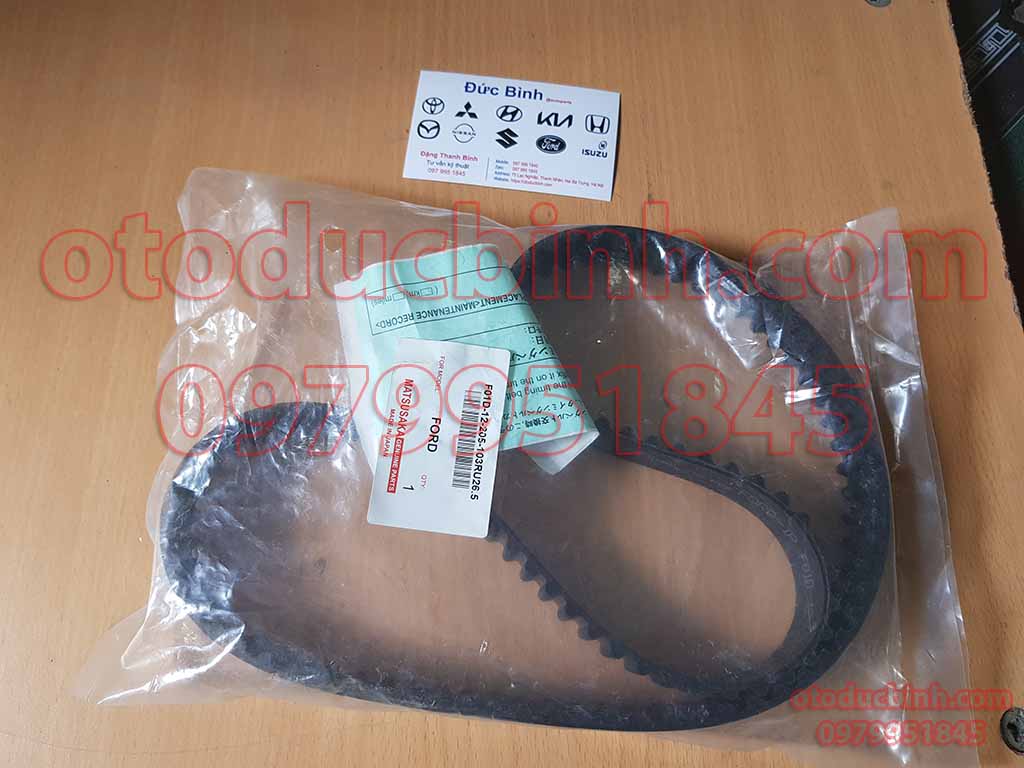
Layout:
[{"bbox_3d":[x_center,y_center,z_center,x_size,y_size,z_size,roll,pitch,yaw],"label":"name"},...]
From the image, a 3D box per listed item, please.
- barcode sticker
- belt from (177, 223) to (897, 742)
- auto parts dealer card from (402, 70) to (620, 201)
[{"bbox_3d":[-0.025,0.018,0.274,0.042,0.001,0.069,7,74,1],"label":"barcode sticker"},{"bbox_3d":[0.008,0.027,0.283,0.249,0.027,0.178,3,74,0],"label":"belt"},{"bbox_3d":[0.001,-0.110,0.337,0.090,0.001,0.054,6,74,0],"label":"auto parts dealer card"}]

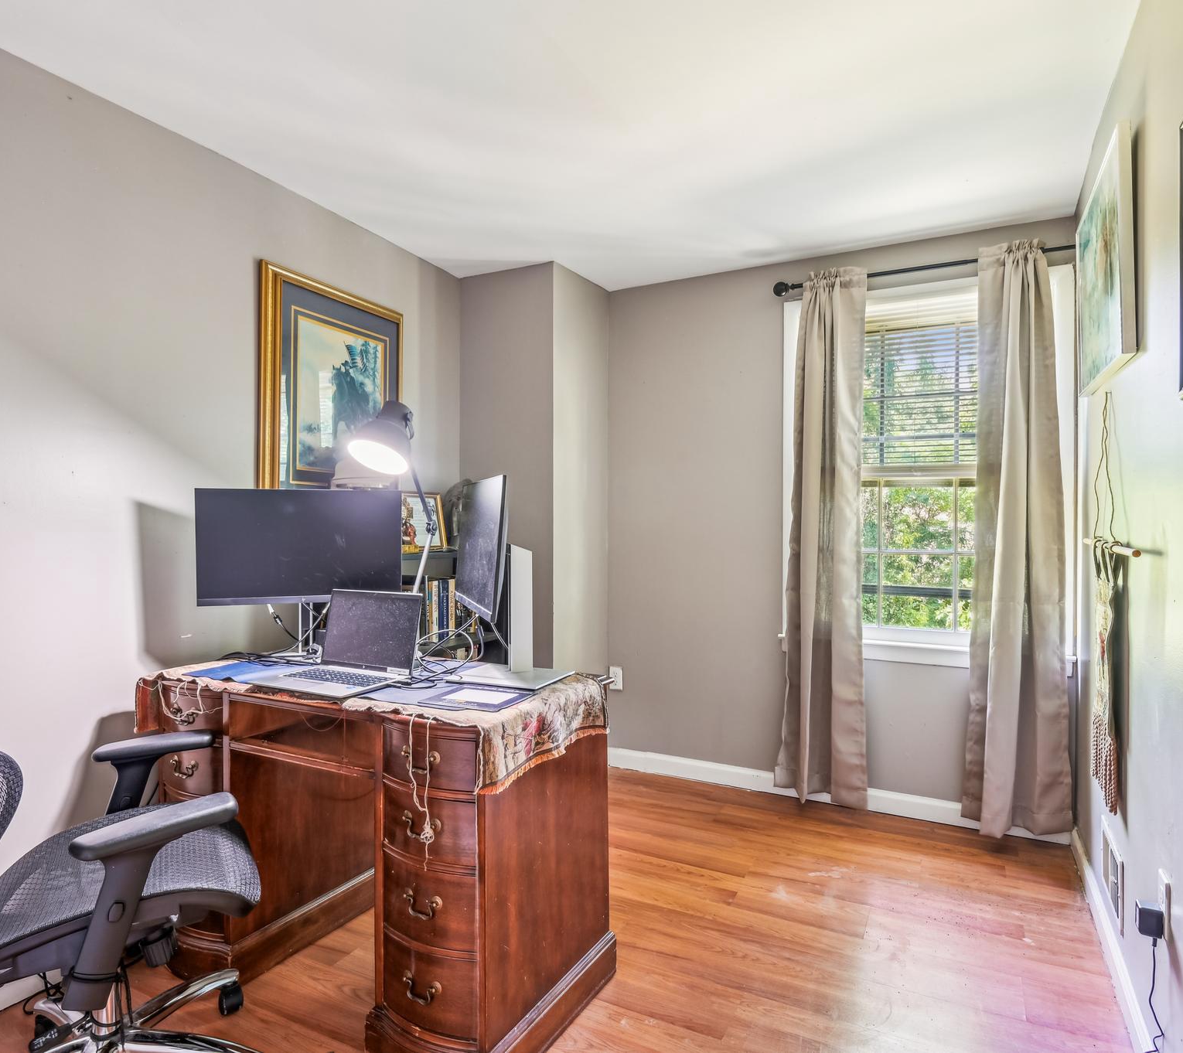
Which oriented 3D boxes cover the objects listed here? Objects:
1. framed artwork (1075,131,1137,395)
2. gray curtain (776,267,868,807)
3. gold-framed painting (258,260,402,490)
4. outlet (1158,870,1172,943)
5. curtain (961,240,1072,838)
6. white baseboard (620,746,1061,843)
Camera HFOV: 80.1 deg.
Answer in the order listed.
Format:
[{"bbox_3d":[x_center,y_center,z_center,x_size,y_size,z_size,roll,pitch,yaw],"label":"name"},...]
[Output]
[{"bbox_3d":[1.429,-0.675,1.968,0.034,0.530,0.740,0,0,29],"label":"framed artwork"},{"bbox_3d":[0.994,0.046,3.045,0.370,2.270,0.110,0,0,26],"label":"gray curtain"},{"bbox_3d":[-0.975,-0.474,2.708,0.032,0.880,0.675,0,0,28],"label":"gold-framed painting"},{"bbox_3d":[1.115,0.736,1.368,0.008,0.115,0.070,0,0,29],"label":"outlet"},{"bbox_3d":[1.649,0.059,2.729,0.360,2.280,0.110,0,0,26],"label":"curtain"},{"bbox_3d":[0.967,1.181,3.133,1.960,0.100,0.016,0,0,26],"label":"white baseboard"}]

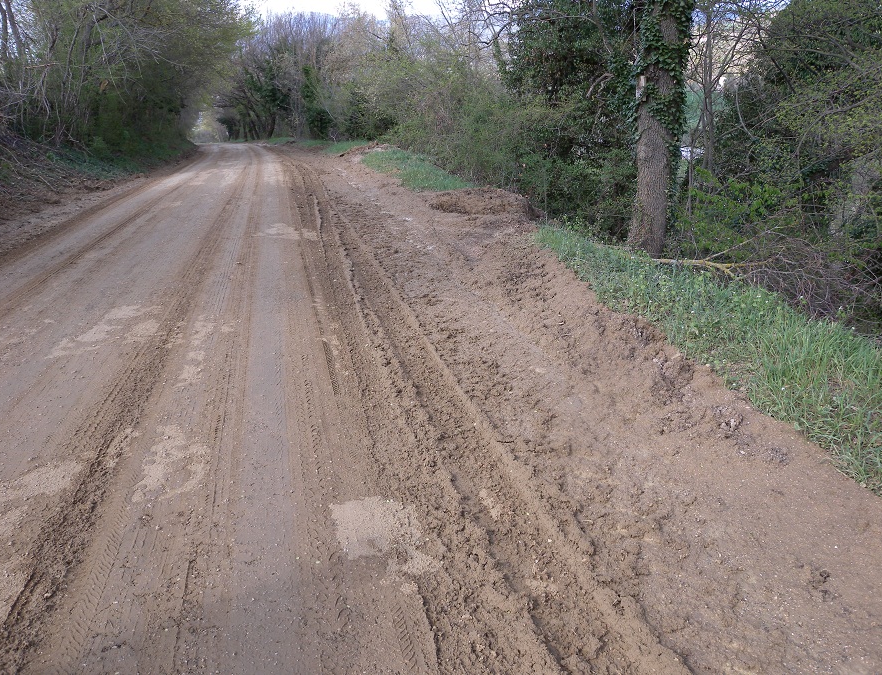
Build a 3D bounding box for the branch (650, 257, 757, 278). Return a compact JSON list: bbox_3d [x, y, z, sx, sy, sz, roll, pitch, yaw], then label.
[{"bbox_3d":[2.704,-0.726,7.500,1.120,0.180,0.360,4,18,11],"label":"branch"}]

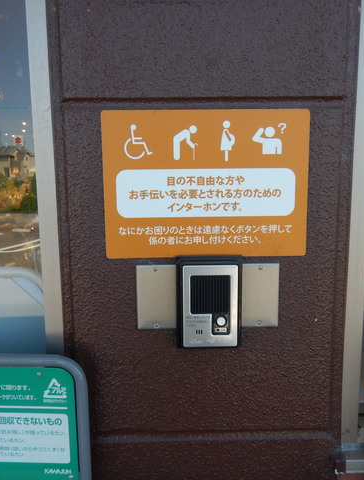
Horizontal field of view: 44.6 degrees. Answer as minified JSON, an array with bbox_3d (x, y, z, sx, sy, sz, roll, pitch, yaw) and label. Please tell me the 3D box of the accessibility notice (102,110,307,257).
[{"bbox_3d":[0.037,-0.080,0.653,0.302,0.215,0.005,-1,8,-1],"label":"accessibility notice"}]

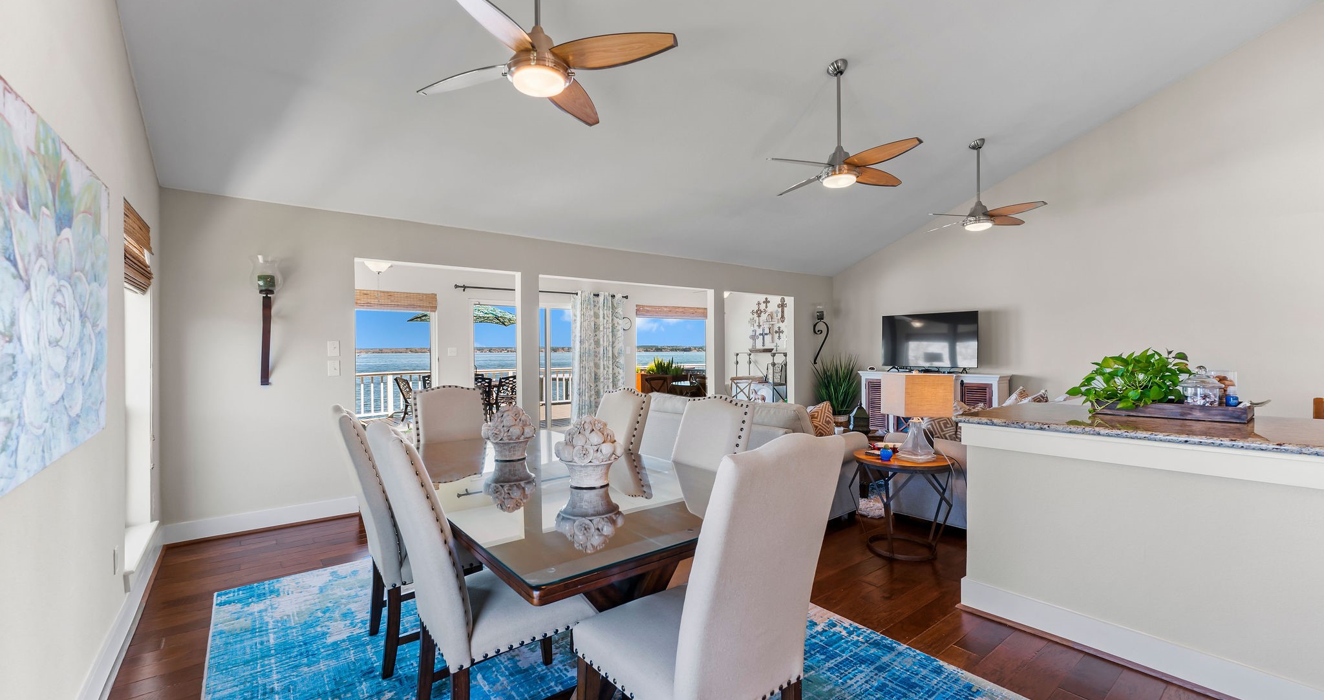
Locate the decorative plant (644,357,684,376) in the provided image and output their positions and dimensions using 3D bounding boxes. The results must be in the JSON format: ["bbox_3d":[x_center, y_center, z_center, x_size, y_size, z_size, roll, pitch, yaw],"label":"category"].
[{"bbox_3d":[0.021,0.334,11.704,0.950,0.420,0.400,-1,0,-39],"label":"decorative plant"}]

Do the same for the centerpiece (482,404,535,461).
[{"bbox_3d":[-0.750,0.409,2.544,0.260,0.277,0.260,-1,0,-39],"label":"centerpiece"}]

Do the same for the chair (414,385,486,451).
[{"bbox_3d":[-1.218,0.774,3.182,0.475,1.095,0.660,-1,0,-39],"label":"chair"}]

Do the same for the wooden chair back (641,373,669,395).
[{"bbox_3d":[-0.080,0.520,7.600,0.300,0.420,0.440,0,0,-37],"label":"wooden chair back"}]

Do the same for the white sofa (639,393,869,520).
[{"bbox_3d":[0.592,0.825,4.257,0.930,0.900,1.870,-1,0,-39],"label":"white sofa"}]

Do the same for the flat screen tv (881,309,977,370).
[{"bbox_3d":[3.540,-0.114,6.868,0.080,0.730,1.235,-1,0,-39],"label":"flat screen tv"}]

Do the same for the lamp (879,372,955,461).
[{"bbox_3d":[1.683,0.434,3.393,0.320,0.545,0.320,0,0,-3],"label":"lamp"}]

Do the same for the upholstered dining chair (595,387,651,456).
[{"bbox_3d":[-0.432,0.772,2.903,0.655,1.095,0.470,-1,0,-39],"label":"upholstered dining chair"}]

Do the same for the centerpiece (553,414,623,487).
[{"bbox_3d":[-0.289,0.393,2.029,0.270,0.270,0.270,-1,0,0],"label":"centerpiece"}]

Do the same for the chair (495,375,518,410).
[{"bbox_3d":[-2.630,0.900,9.108,0.600,0.890,0.620,-1,0,-39],"label":"chair"}]

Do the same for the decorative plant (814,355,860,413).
[{"bbox_3d":[2.611,0.508,7.685,0.700,0.920,0.660,-1,0,-39],"label":"decorative plant"}]

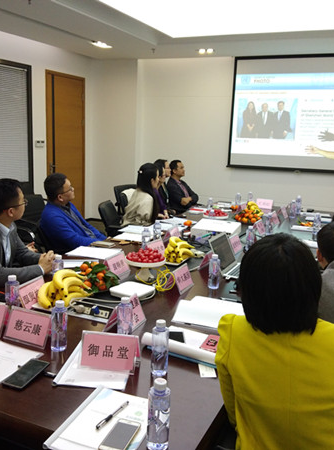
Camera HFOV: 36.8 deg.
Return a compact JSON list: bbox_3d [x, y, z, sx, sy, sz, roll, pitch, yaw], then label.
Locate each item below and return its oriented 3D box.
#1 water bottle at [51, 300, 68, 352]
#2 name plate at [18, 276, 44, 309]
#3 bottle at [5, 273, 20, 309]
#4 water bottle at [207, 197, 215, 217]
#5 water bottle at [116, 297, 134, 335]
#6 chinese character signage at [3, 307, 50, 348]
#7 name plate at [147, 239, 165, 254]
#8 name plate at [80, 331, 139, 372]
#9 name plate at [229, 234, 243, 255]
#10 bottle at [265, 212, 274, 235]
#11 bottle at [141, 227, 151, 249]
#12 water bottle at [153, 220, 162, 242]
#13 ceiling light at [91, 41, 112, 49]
[{"bbox_3d":[-0.372,0.348,1.753,0.055,0.177,0.055,2,10,0],"label":"water bottle"},{"bbox_3d":[-0.622,0.310,2.307,0.087,0.110,0.184,6,11,22],"label":"name plate"},{"bbox_3d":[-0.648,0.303,2.113,0.056,0.180,0.056,2,10,0],"label":"bottle"},{"bbox_3d":[0.432,-0.173,4.979,0.056,0.180,0.056,2,10,0],"label":"water bottle"},{"bbox_3d":[-0.156,0.362,1.899,0.058,0.183,0.058,2,10,0],"label":"water bottle"},{"bbox_3d":[-0.512,0.378,1.893,0.193,0.120,0.080,7,11,26],"label":"chinese character signage"},{"bbox_3d":[-0.081,0.161,3.257,0.087,0.110,0.184,6,11,22],"label":"name plate"},{"bbox_3d":[-0.190,0.421,1.688,0.193,0.120,0.080,4,10,11],"label":"name plate"},{"bbox_3d":[0.454,0.122,3.412,0.085,0.107,0.200,7,11,23],"label":"name plate"},{"bbox_3d":[0.819,-0.006,4.024,0.055,0.177,0.055,7,11,23],"label":"bottle"},{"bbox_3d":[-0.133,0.115,3.261,0.056,0.180,0.056,2,10,0],"label":"bottle"},{"bbox_3d":[-0.067,0.059,3.586,0.056,0.180,0.056,2,10,0],"label":"water bottle"},{"bbox_3d":[-0.944,-2.617,7.297,0.180,0.070,0.340,7,11,23],"label":"ceiling light"}]

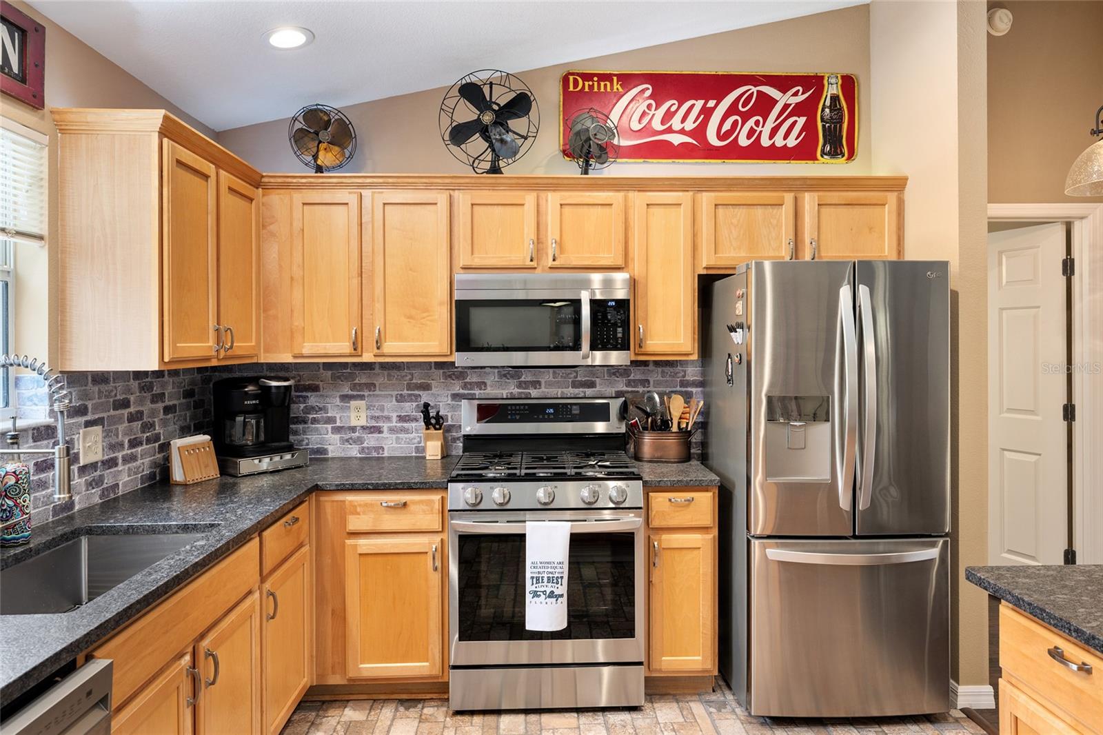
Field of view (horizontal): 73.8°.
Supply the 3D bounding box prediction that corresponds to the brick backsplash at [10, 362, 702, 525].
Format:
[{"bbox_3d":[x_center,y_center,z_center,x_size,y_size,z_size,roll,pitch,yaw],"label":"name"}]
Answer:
[{"bbox_3d":[-0.403,0.205,2.840,2.325,0.465,1.435,0,1,-2],"label":"brick backsplash"}]

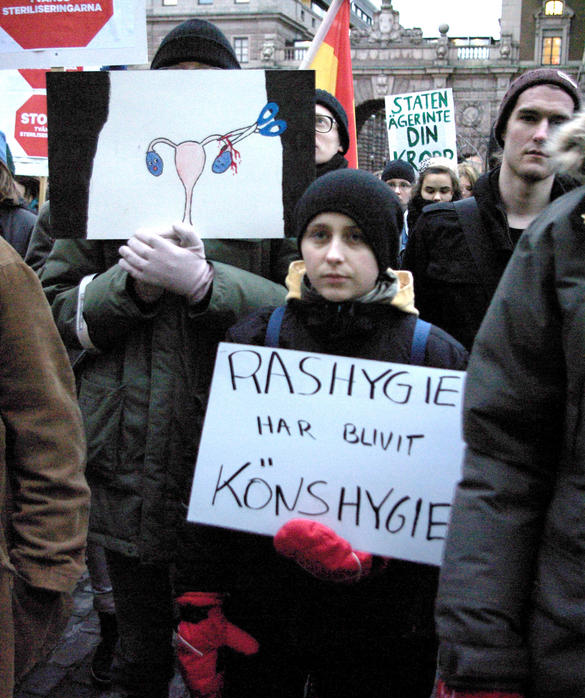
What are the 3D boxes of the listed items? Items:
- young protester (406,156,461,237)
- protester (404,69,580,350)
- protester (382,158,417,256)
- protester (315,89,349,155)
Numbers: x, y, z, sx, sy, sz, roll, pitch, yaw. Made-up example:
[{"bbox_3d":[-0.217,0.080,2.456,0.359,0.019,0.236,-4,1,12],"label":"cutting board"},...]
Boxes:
[{"bbox_3d":[0.620,-0.032,4.277,0.480,1.640,0.330,1,13,3],"label":"young protester"},{"bbox_3d":[0.526,0.287,2.301,0.560,1.860,0.360,-2,13,-10],"label":"protester"},{"bbox_3d":[0.566,-0.209,5.175,0.470,1.620,0.320,2,13,6],"label":"protester"},{"bbox_3d":[0.061,0.137,3.000,0.520,1.850,0.340,3,13,12],"label":"protester"}]

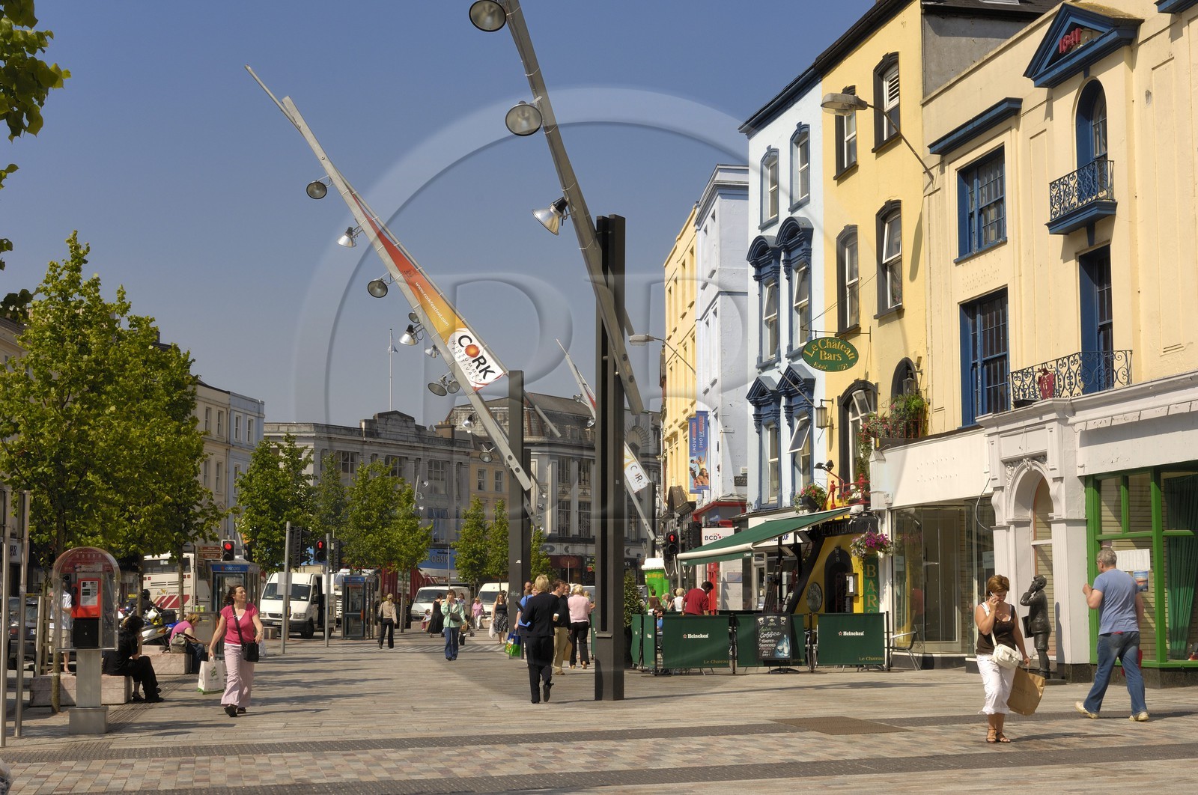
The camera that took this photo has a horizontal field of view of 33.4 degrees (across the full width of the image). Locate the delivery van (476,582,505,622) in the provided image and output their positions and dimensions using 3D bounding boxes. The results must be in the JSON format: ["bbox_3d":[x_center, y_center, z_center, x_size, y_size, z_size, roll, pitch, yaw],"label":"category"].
[{"bbox_3d":[-6.337,12.601,121.630,2.000,2.450,5.200,0,-6,0],"label":"delivery van"}]

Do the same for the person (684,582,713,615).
[{"bbox_3d":[1.851,4.227,37.118,0.520,1.600,0.500,-5,-8,40],"label":"person"}]

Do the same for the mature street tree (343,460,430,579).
[{"bbox_3d":[-8.797,6.222,82.798,3.623,7.213,3.300,0,-6,0],"label":"mature street tree"}]

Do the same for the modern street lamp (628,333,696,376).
[{"bbox_3d":[2.088,-1.407,65.428,2.294,1.366,0.350,0,-6,-3],"label":"modern street lamp"}]

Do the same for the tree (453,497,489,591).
[{"bbox_3d":[-6.469,8.359,101.176,1.950,6.700,1.950,0,-6,0],"label":"tree"}]

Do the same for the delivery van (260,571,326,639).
[{"bbox_3d":[-12.090,8.410,80.540,2.000,2.500,5.100,0,-6,4],"label":"delivery van"}]

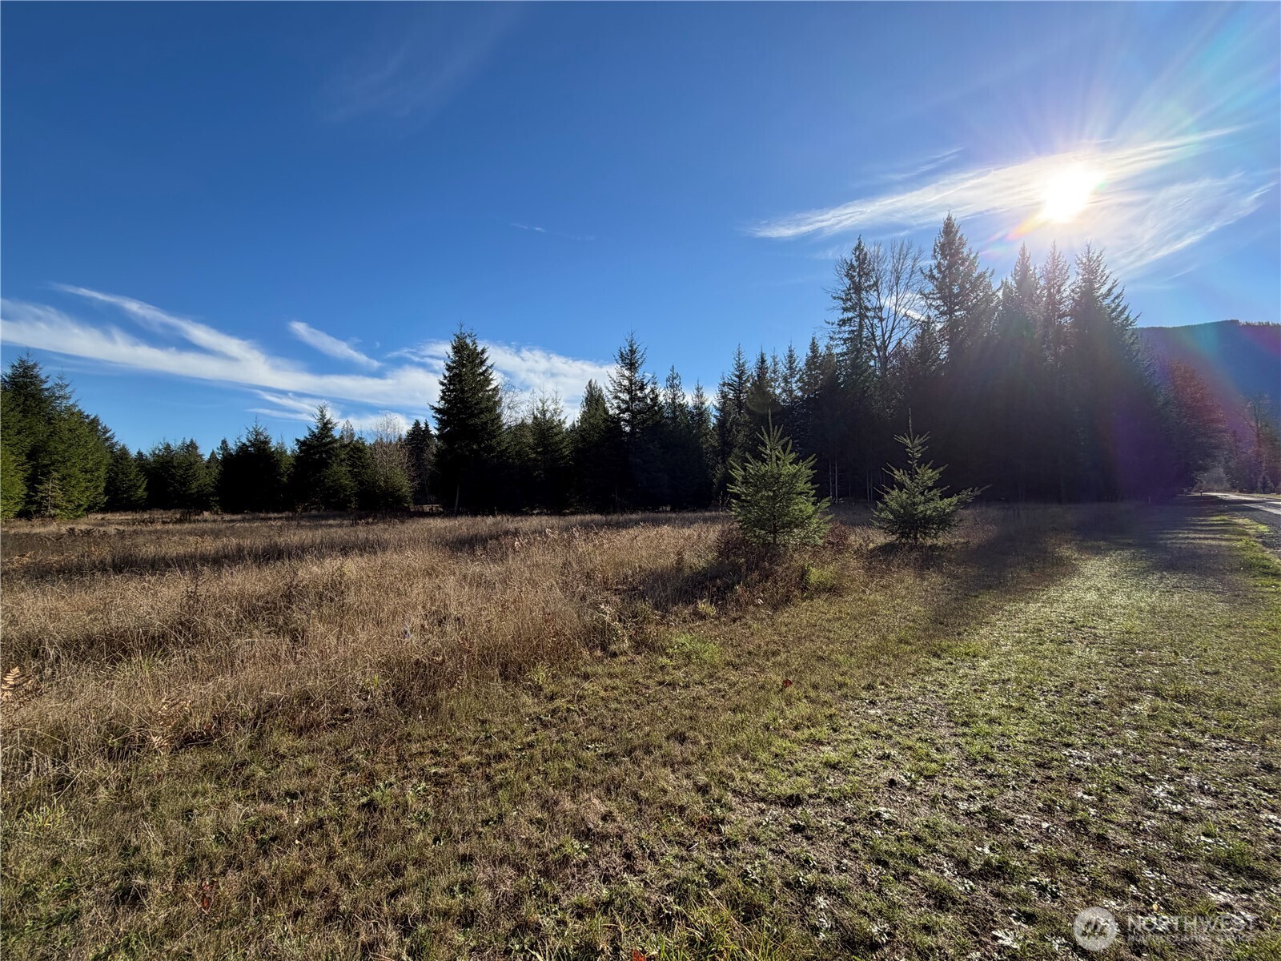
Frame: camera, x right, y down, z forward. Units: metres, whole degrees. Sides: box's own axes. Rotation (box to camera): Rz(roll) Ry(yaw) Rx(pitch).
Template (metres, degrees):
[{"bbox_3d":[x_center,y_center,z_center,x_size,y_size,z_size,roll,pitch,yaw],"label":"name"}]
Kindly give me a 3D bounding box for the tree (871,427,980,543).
[{"bbox_3d":[7.500,0.040,13.800,2.600,3.300,2.500,-1,-1,29],"label":"tree"}]

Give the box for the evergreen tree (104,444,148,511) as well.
[{"bbox_3d":[-45.800,-0.130,46.000,3.600,6.200,3.600,0,-2,-45],"label":"evergreen tree"}]

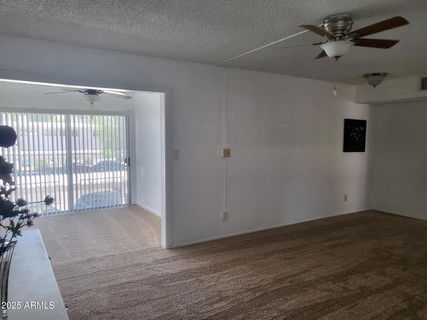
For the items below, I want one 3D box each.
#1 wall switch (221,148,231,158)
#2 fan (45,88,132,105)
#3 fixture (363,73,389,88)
[{"bbox_3d":[0.184,-0.093,4.514,0.116,0.118,0.050,-2,4,-31],"label":"wall switch"},{"bbox_3d":[-1.856,-1.090,4.886,1.300,0.460,1.300,-2,5,-31],"label":"fan"},{"bbox_3d":[2.491,-1.228,4.955,0.340,0.200,0.340,-2,5,-31],"label":"fixture"}]

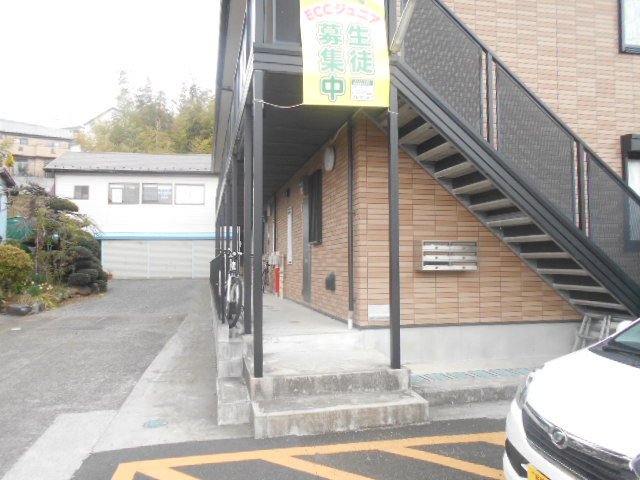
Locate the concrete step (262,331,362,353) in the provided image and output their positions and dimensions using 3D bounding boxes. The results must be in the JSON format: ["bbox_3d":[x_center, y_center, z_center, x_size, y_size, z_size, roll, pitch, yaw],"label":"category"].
[{"bbox_3d":[-0.186,1.221,5.780,1.420,0.258,0.300,0,-3,-13],"label":"concrete step"}]

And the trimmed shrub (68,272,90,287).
[{"bbox_3d":[-8.290,1.356,16.500,0.740,0.460,0.720,0,-3,-13],"label":"trimmed shrub"}]

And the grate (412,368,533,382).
[{"bbox_3d":[1.767,1.493,5.301,1.650,0.035,0.230,0,-3,-13],"label":"grate"}]

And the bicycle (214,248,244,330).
[{"bbox_3d":[-1.179,0.633,6.537,0.500,0.992,1.750,0,-3,-13],"label":"bicycle"}]

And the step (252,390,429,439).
[{"bbox_3d":[0.185,1.601,4.460,1.610,0.182,0.425,0,-3,-13],"label":"step"}]

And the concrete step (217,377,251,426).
[{"bbox_3d":[-0.889,1.612,4.855,0.295,0.205,0.930,0,-3,-13],"label":"concrete step"}]

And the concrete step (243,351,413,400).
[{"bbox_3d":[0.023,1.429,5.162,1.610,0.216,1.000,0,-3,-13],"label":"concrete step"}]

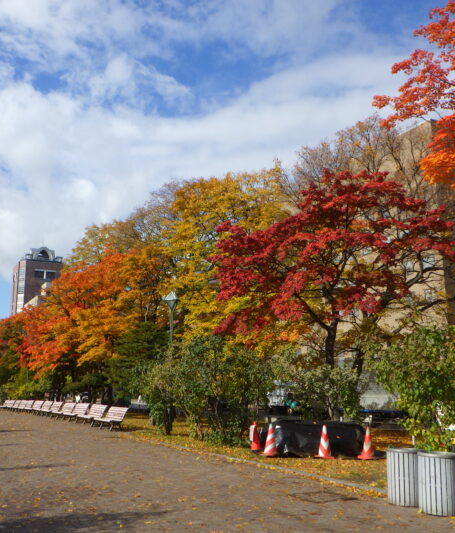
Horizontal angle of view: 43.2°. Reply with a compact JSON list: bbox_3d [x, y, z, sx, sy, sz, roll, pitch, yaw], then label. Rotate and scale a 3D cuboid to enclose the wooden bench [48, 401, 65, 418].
[{"bbox_3d":[-8.950,7.223,29.286,0.750,0.770,1.950,6,-13,-28],"label":"wooden bench"}]

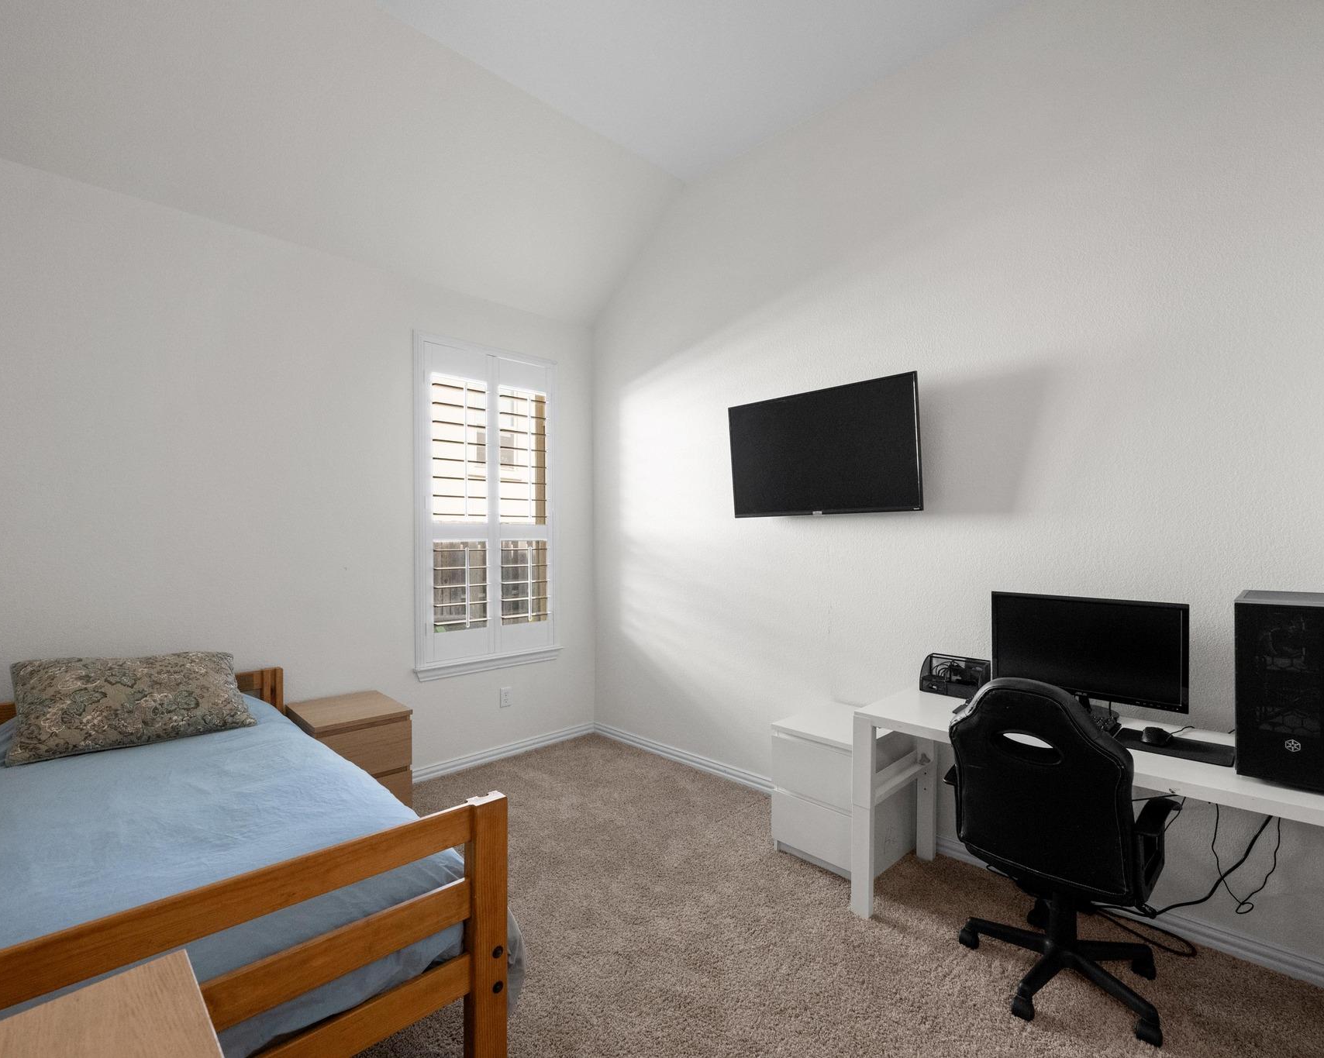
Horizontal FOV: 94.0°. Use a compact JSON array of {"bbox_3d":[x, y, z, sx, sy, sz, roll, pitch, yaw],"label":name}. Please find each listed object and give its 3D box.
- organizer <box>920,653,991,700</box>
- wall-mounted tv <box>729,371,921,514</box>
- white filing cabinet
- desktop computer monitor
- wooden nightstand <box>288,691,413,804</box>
[{"bbox_3d":[1.155,0.580,2.425,0.135,0.132,0.215,0,0,-44],"label":"organizer"},{"bbox_3d":[0.722,-0.344,2.836,0.075,0.557,0.966,-6,4,-45],"label":"wall-mounted tv"},{"bbox_3d":[0.777,1.095,2.619,0.480,0.550,0.400,0,0,-44],"label":"white filing cabinet"},{"bbox_3d":[1.425,0.437,2.092,0.200,0.412,0.556,0,0,-44],"label":"desktop computer monitor"},{"bbox_3d":[-1.441,1.099,2.848,0.400,0.550,0.480,0,0,-43],"label":"wooden nightstand"}]

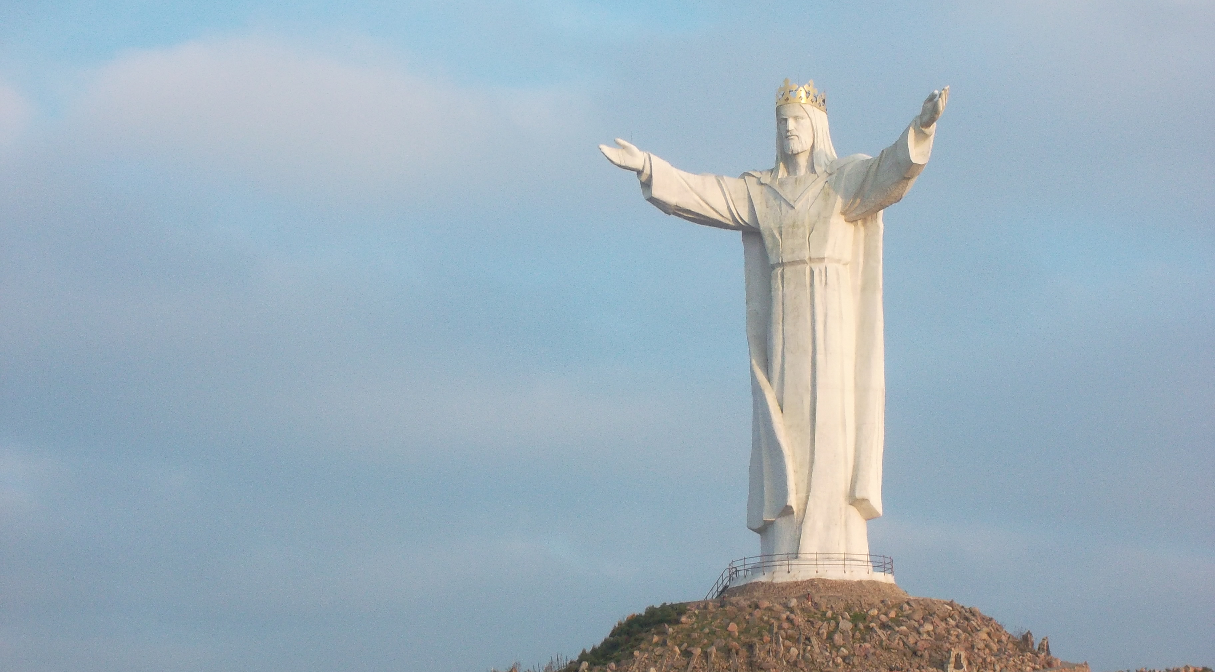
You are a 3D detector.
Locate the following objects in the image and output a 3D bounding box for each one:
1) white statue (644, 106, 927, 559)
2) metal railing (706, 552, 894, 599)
[{"bbox_3d":[13.386,-1.320,201.013,26.000,33.800,8.000,-6,-11,29],"label":"white statue"},{"bbox_3d":[13.043,16.689,198.959,12.546,3.100,10.845,-1,-9,0],"label":"metal railing"}]

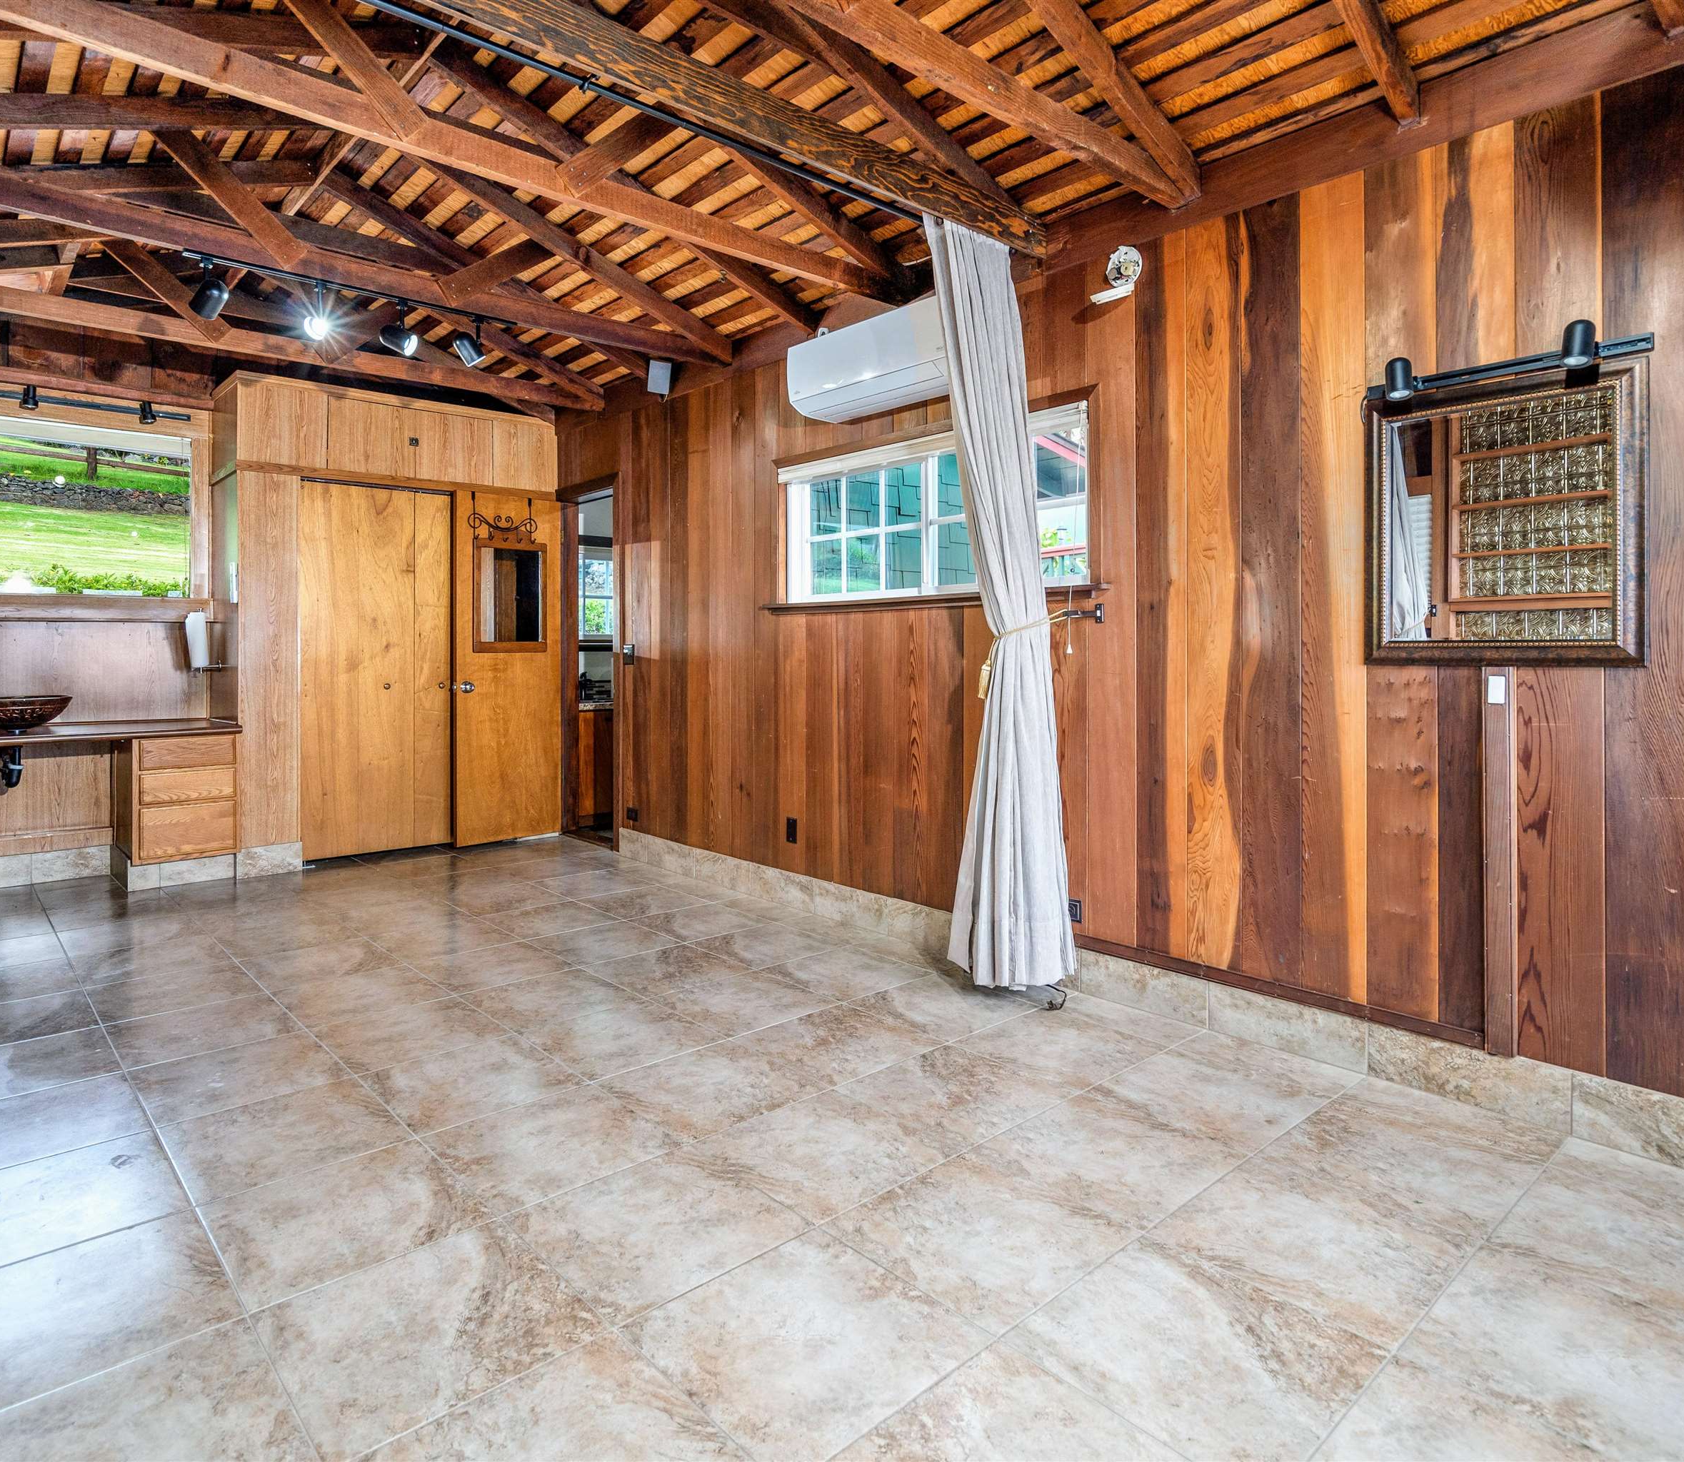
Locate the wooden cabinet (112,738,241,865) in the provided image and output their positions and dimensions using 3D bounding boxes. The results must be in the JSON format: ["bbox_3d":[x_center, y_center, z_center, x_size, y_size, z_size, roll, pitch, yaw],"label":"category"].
[{"bbox_3d":[-3.397,0.314,4.989,0.436,0.594,0.521,-1,1,-42],"label":"wooden cabinet"}]

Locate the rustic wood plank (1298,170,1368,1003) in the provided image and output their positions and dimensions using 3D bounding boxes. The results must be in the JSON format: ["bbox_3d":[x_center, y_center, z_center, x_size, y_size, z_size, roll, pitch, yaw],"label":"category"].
[{"bbox_3d":[1.379,-0.391,2.740,0.025,2.289,0.179,-1,1,-42],"label":"rustic wood plank"}]

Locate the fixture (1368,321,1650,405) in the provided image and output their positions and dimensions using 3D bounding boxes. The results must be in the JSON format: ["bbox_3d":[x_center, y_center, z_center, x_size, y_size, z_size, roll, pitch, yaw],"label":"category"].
[{"bbox_3d":[1.603,-0.926,2.411,0.100,0.110,0.608,-1,1,-42],"label":"fixture"}]

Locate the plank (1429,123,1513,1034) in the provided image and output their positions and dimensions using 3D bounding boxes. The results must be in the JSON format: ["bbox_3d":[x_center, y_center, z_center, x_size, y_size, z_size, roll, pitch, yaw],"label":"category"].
[{"bbox_3d":[1.613,-0.369,2.481,0.025,2.289,0.170,-1,1,-42],"label":"plank"}]

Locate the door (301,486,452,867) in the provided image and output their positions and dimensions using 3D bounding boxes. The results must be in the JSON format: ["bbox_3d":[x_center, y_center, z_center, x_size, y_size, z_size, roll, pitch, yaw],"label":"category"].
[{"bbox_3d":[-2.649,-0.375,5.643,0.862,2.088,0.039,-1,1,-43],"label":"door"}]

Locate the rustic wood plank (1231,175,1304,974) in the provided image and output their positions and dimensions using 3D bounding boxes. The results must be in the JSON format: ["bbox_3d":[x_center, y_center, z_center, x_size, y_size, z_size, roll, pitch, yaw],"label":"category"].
[{"bbox_3d":[1.215,-0.388,2.775,0.022,2.205,0.187,-1,1,-43],"label":"rustic wood plank"}]

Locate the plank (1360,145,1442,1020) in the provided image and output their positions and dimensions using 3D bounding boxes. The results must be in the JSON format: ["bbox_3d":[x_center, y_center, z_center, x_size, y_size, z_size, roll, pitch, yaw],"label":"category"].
[{"bbox_3d":[1.498,-0.380,2.609,0.025,2.289,0.174,-1,1,-42],"label":"plank"}]

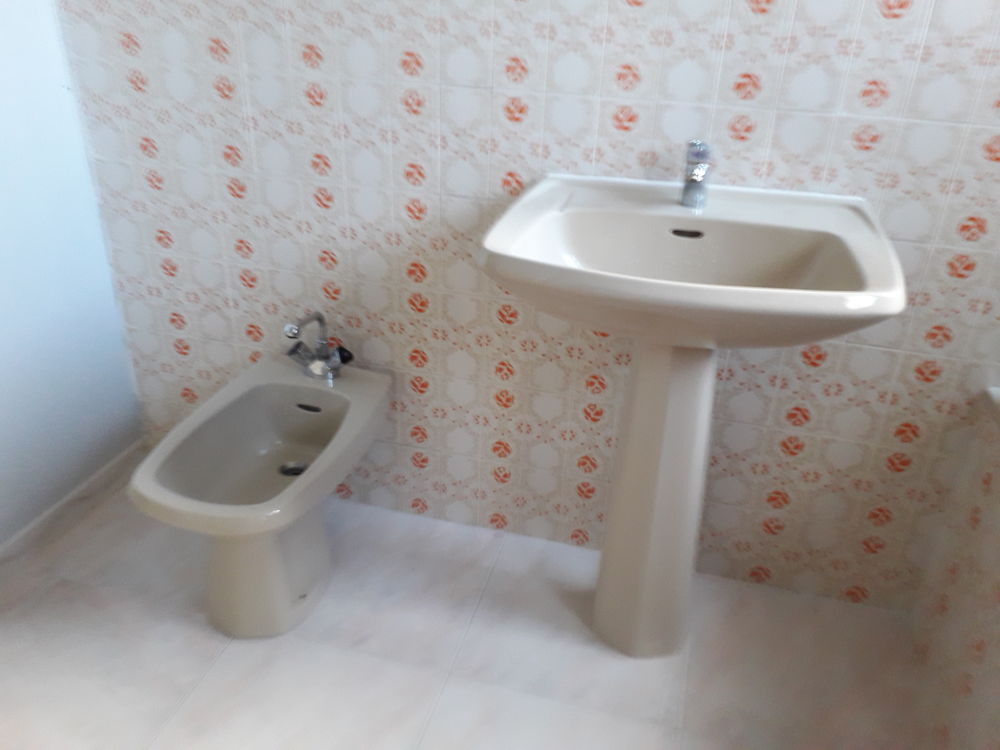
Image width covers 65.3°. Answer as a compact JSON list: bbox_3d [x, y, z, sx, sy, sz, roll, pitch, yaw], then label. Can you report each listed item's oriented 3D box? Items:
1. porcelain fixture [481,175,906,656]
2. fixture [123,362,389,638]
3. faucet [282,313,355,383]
[{"bbox_3d":[0.280,0.149,1.390,0.587,0.862,0.480,9,28,13],"label":"porcelain fixture"},{"bbox_3d":[-0.460,0.270,1.625,0.383,0.382,0.572,9,28,13],"label":"fixture"},{"bbox_3d":[-0.400,-0.054,1.666,0.155,0.167,0.145,9,28,13],"label":"faucet"}]

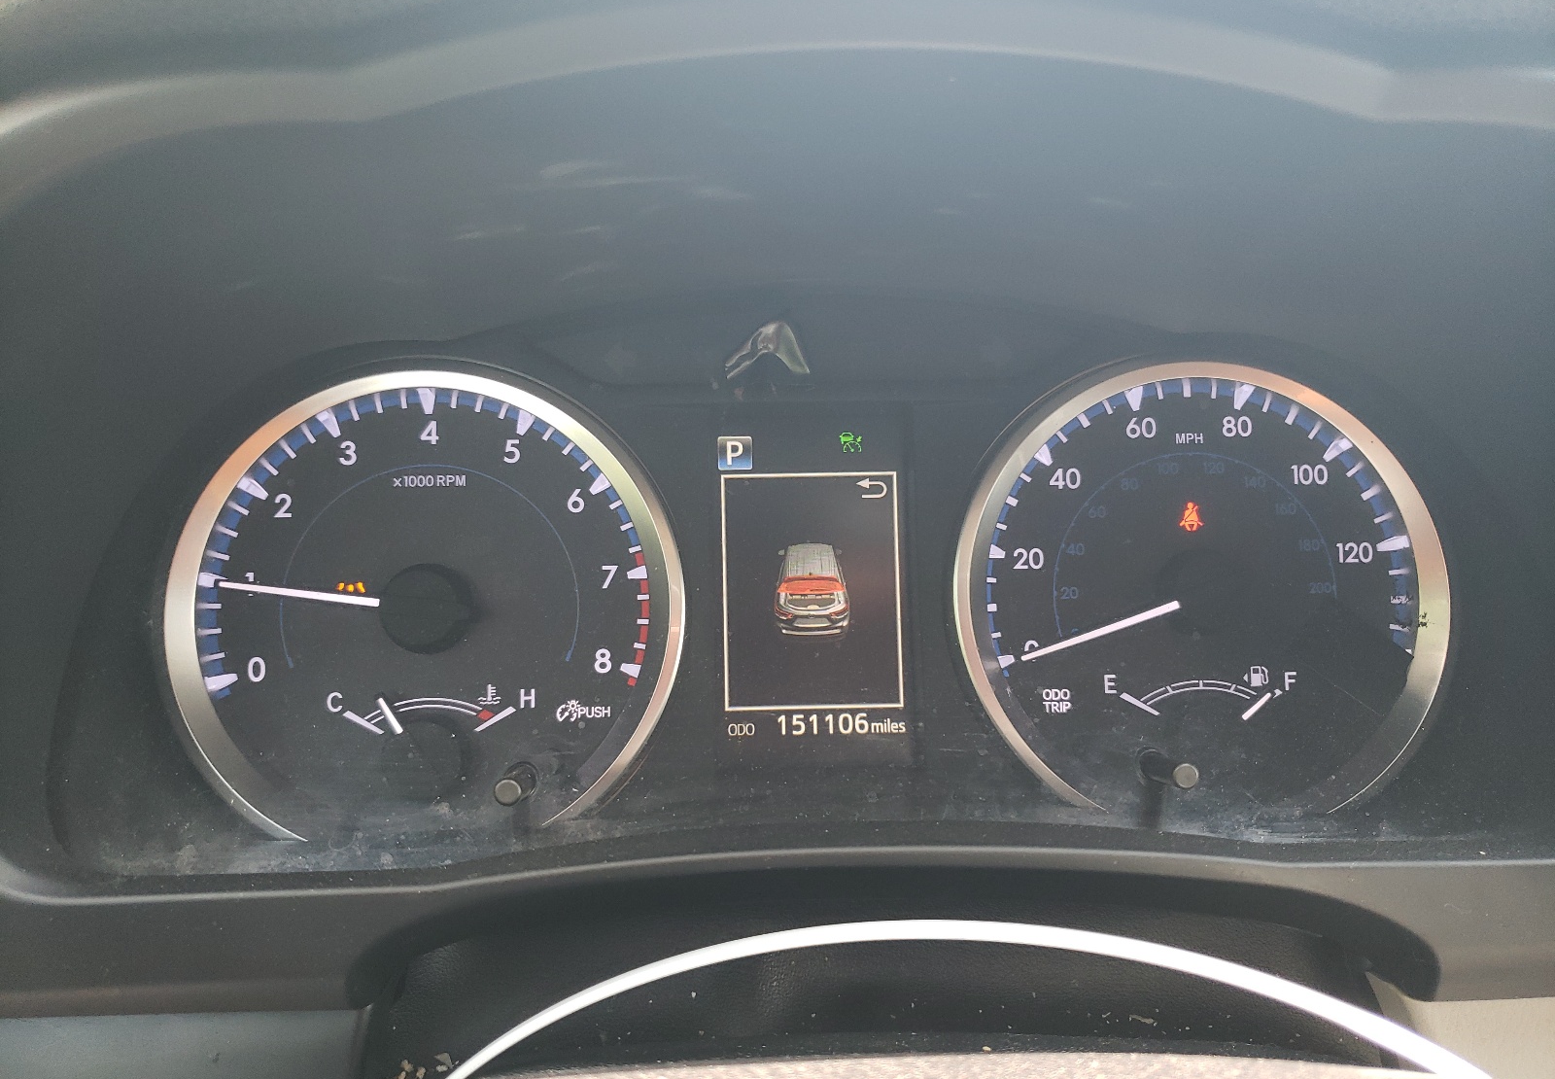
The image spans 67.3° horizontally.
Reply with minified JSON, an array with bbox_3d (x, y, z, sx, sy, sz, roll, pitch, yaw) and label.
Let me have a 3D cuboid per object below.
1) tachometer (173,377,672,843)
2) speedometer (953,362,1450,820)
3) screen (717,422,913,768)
[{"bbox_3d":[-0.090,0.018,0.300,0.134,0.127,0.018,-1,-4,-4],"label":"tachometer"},{"bbox_3d":[0.114,0.015,0.315,0.134,0.127,0.020,-1,-4,-4],"label":"speedometer"},{"bbox_3d":[0.010,0.013,0.316,0.051,0.092,0.006,-1,-4,-4],"label":"screen"}]

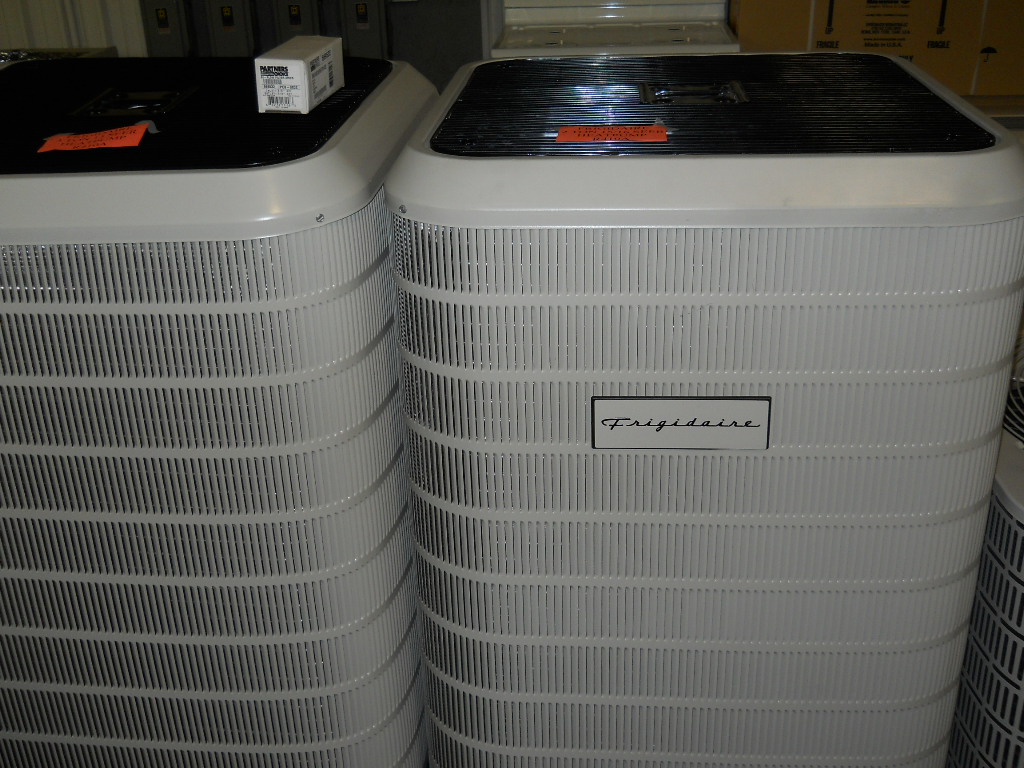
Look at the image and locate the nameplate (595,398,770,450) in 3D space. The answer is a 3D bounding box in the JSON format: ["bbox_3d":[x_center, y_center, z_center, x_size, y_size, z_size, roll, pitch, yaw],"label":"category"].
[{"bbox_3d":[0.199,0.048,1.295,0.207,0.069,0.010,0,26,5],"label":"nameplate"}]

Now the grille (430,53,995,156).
[{"bbox_3d":[0.246,-0.388,1.505,0.650,0.030,0.650,0,26,5],"label":"grille"}]

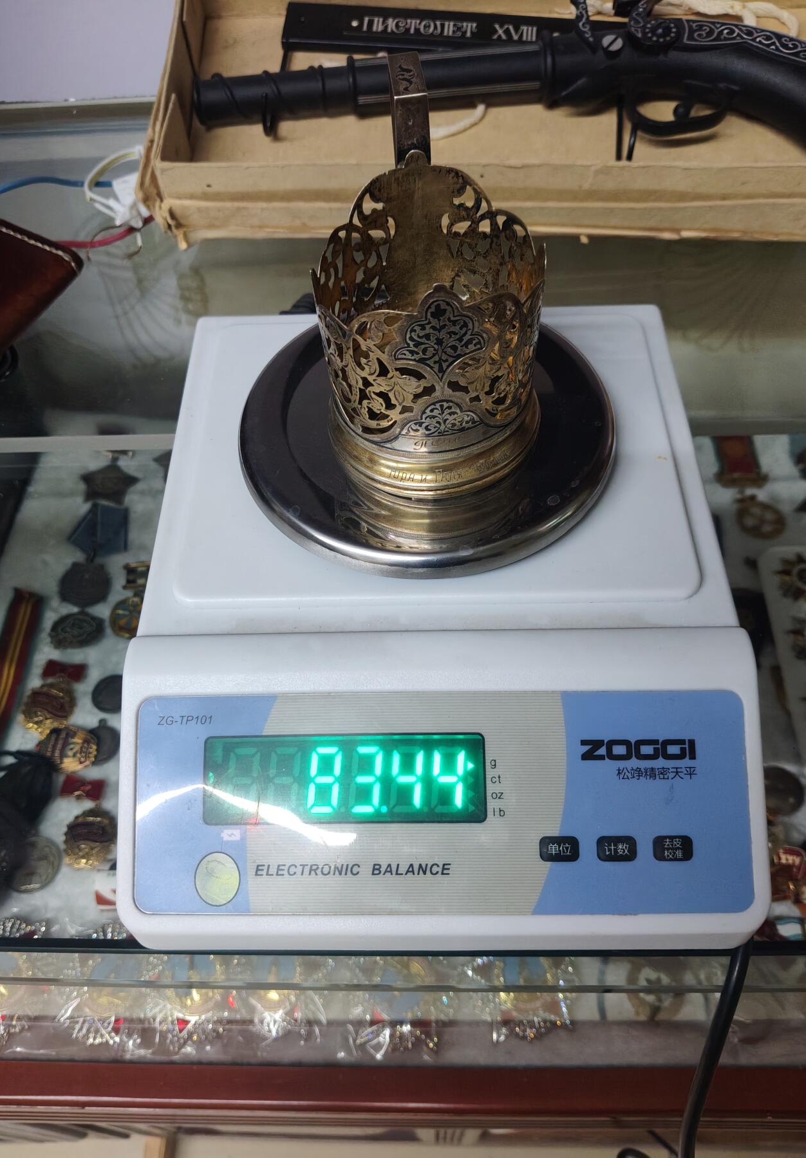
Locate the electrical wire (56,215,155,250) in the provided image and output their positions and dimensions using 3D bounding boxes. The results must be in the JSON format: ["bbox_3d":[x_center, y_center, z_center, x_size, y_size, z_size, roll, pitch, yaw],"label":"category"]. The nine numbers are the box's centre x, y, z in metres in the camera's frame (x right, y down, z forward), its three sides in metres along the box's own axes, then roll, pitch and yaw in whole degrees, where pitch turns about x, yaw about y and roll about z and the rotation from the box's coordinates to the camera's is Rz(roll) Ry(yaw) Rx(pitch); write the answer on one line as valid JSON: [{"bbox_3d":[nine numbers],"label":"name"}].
[{"bbox_3d":[-0.169,-0.196,0.496,0.058,0.005,0.015,-20,57,-10],"label":"electrical wire"}]

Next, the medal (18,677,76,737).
[{"bbox_3d":[-0.245,0.089,0.604,0.035,0.004,0.045,2,56,4],"label":"medal"}]

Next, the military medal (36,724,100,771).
[{"bbox_3d":[-0.224,0.113,0.584,0.042,0.004,0.030,8,57,8],"label":"military medal"}]

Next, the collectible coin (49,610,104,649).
[{"bbox_3d":[-0.235,0.036,0.625,0.040,0.004,0.032,-3,56,1],"label":"collectible coin"}]

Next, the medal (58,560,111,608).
[{"bbox_3d":[-0.237,0.003,0.647,0.039,0.004,0.044,-4,56,0],"label":"medal"}]

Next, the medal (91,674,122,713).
[{"bbox_3d":[-0.199,0.078,0.595,0.029,0.004,0.029,-7,56,-2],"label":"medal"}]

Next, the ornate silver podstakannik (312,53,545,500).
[{"bbox_3d":[0.007,-0.097,0.281,0.074,0.087,0.115,-5,56,0],"label":"ornate silver podstakannik"}]

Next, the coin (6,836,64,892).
[{"bbox_3d":[-0.226,0.174,0.532,0.034,0.004,0.035,-3,56,1],"label":"coin"}]

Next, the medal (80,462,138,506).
[{"bbox_3d":[-0.237,-0.077,0.701,0.046,0.004,0.045,-2,56,2],"label":"medal"}]

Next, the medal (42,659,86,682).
[{"bbox_3d":[-0.241,0.065,0.620,0.029,0.004,0.015,5,57,6],"label":"medal"}]

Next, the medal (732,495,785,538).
[{"bbox_3d":[0.275,-0.048,0.673,0.037,0.004,0.044,-12,57,-5],"label":"medal"}]

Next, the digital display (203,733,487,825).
[{"bbox_3d":[-0.017,0.060,0.264,0.085,0.005,0.026,-1,82,2],"label":"digital display"}]

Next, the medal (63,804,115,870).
[{"bbox_3d":[-0.198,0.163,0.553,0.031,0.004,0.041,1,56,3],"label":"medal"}]

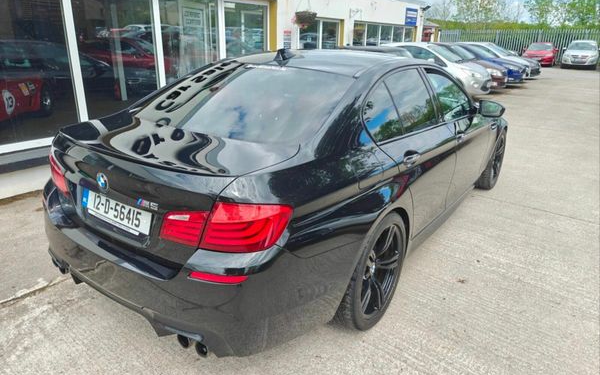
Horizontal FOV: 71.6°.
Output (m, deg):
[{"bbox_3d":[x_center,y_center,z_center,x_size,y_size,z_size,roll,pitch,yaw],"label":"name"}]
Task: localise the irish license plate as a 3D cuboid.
[{"bbox_3d":[-0.849,0.100,1.901,0.520,0.111,0.020,13,8,33],"label":"irish license plate"}]

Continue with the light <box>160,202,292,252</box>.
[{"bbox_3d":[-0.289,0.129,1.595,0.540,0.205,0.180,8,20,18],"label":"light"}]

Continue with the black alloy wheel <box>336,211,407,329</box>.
[{"bbox_3d":[0.347,0.434,2.371,0.295,0.685,0.685,13,22,33],"label":"black alloy wheel"}]

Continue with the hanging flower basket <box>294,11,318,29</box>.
[{"bbox_3d":[0.078,-2.623,6.500,0.360,0.280,0.360,1,20,-1],"label":"hanging flower basket"}]

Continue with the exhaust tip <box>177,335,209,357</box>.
[{"bbox_3d":[-0.413,0.641,1.762,0.200,0.095,0.120,14,23,32],"label":"exhaust tip"}]

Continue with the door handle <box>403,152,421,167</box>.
[{"bbox_3d":[0.636,-0.180,2.366,0.060,0.060,0.230,13,22,33],"label":"door handle"}]

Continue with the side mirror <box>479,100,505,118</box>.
[{"bbox_3d":[1.705,-0.694,3.697,0.230,0.140,0.160,13,22,33],"label":"side mirror"}]

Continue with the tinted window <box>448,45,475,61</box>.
[{"bbox_3d":[5.798,-4.755,14.661,0.820,0.140,1.350,45,36,16],"label":"tinted window"}]

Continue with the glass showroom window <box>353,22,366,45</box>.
[{"bbox_3d":[1.573,-3.598,11.130,0.060,1.550,0.750,14,23,32],"label":"glass showroom window"}]

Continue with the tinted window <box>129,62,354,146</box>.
[{"bbox_3d":[-0.291,-0.561,2.481,1.250,0.130,0.860,14,44,32],"label":"tinted window"}]

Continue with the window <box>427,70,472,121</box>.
[{"bbox_3d":[1.182,-0.755,3.293,0.050,0.440,0.820,-17,4,39],"label":"window"}]

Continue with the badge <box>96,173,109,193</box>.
[{"bbox_3d":[-0.865,-0.017,1.825,0.084,0.084,0.014,14,13,32],"label":"badge"}]

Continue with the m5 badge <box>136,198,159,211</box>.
[{"bbox_3d":[-0.615,0.070,1.681,0.135,0.034,0.010,13,13,30],"label":"m5 badge"}]

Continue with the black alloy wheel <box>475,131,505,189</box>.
[{"bbox_3d":[2.082,-0.315,4.654,0.270,0.690,0.690,15,23,35],"label":"black alloy wheel"}]

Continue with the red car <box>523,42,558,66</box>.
[{"bbox_3d":[16.050,-8.930,27.900,1.770,1.450,4.250,13,23,29],"label":"red car"}]

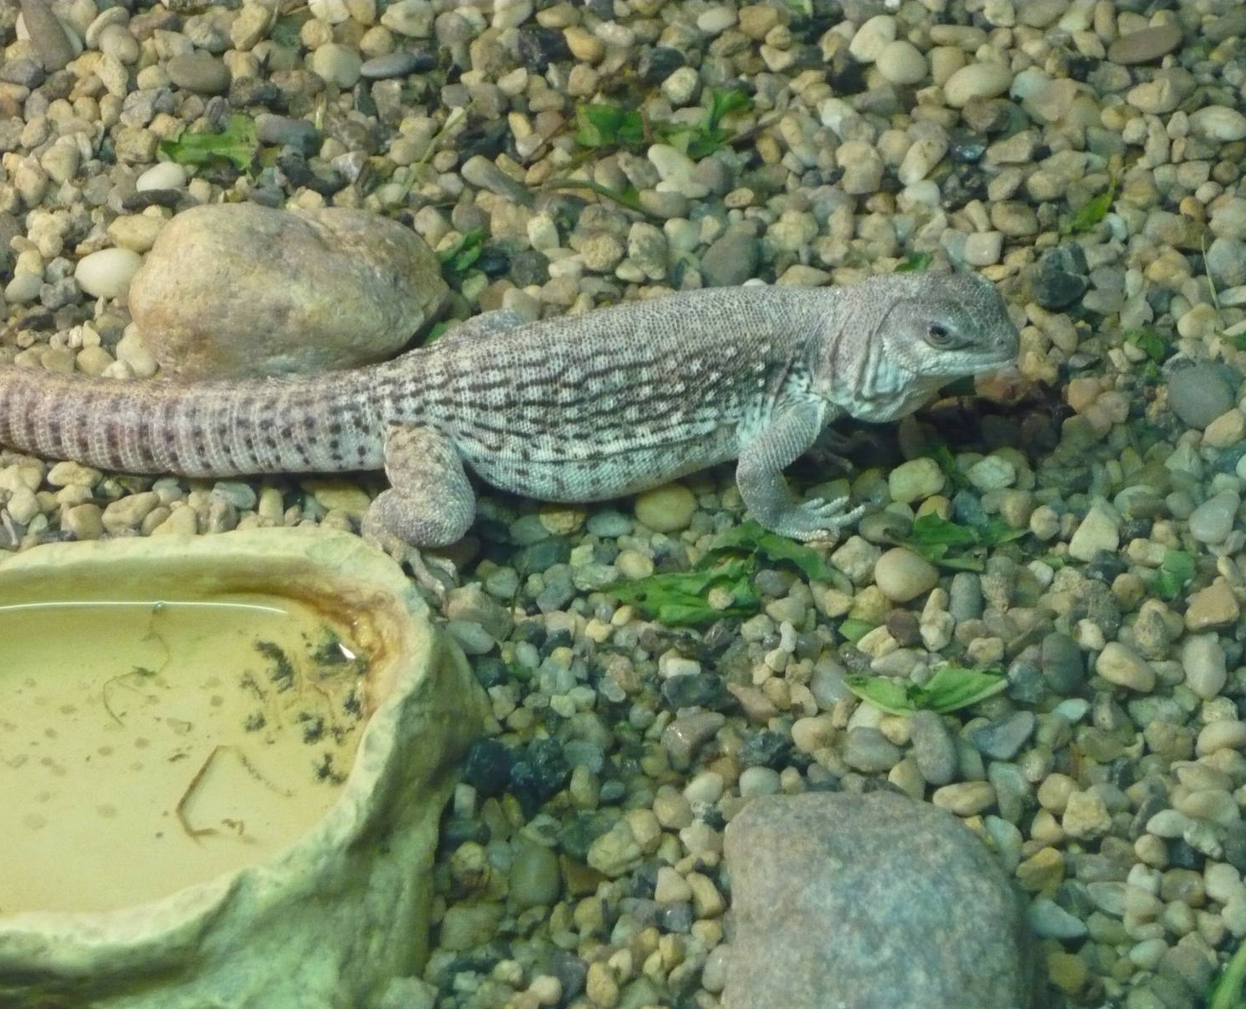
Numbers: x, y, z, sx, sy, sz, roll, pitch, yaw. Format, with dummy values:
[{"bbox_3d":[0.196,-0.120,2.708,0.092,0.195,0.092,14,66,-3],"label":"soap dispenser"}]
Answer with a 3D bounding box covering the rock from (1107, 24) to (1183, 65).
[{"bbox_3d":[0.140,-0.123,1.039,0.021,0.009,0.009,-19,49,-17],"label":"rock"}]

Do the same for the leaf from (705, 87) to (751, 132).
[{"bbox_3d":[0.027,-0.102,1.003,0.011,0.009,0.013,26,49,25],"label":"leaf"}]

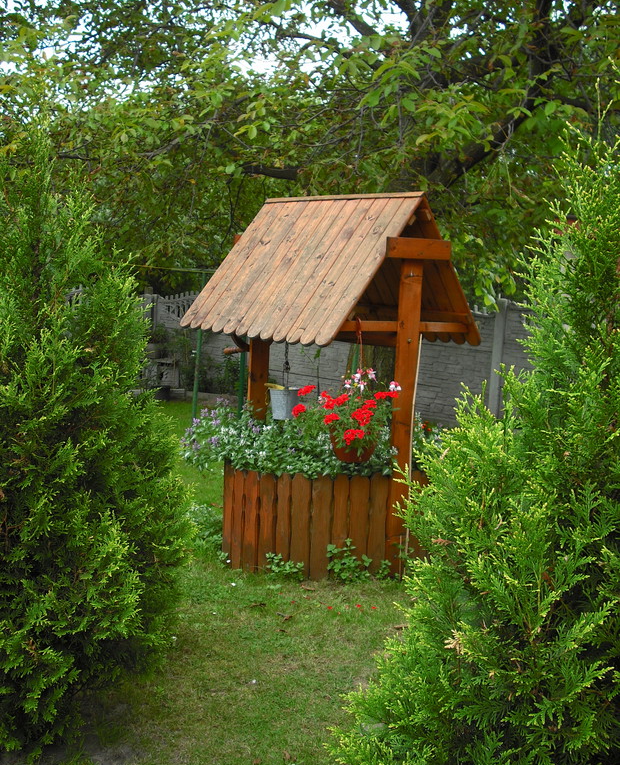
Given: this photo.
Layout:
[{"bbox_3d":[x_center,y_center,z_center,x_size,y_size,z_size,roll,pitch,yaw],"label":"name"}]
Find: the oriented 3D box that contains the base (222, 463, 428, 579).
[{"bbox_3d":[0.060,0.709,5.339,1.220,0.575,1.220,3,7,0],"label":"base"}]

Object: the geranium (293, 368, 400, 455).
[{"bbox_3d":[0.188,0.154,4.673,0.520,0.430,0.450,3,7,0],"label":"geranium"}]

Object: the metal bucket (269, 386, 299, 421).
[{"bbox_3d":[-0.151,0.134,5.537,0.190,0.190,0.190,3,7,0],"label":"metal bucket"}]

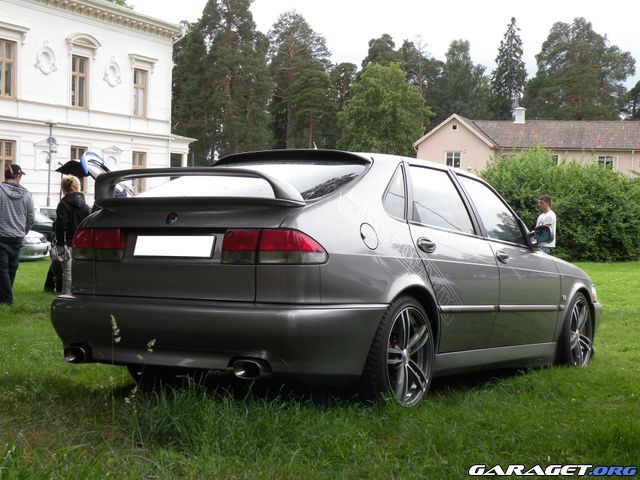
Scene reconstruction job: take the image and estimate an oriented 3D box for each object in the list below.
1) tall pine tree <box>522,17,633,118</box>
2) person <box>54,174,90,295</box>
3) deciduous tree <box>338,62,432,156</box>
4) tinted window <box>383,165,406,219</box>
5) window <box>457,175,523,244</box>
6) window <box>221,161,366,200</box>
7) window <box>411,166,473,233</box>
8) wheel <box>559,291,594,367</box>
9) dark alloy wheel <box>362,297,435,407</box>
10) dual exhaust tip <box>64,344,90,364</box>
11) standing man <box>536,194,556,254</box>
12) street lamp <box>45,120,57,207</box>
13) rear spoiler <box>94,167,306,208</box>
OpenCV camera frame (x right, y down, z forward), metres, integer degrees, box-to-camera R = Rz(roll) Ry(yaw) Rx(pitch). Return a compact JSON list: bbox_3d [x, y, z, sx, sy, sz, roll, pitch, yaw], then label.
[{"bbox_3d":[24.773,-10.741,100.043,10.800,21.500,10.500,1,0,0],"label":"tall pine tree"},{"bbox_3d":[-3.060,0.031,12.800,0.470,1.680,0.360,1,2,-20],"label":"person"},{"bbox_3d":[5.251,-7.573,85.028,7.700,14.000,7.700,1,0,0],"label":"deciduous tree"},{"bbox_3d":[0.379,-0.252,5.335,0.050,0.340,0.340,-27,-16,29],"label":"tinted window"},{"bbox_3d":[1.093,-0.180,6.518,0.060,0.410,0.700,-23,-15,31],"label":"window"},{"bbox_3d":[-0.390,-0.325,5.383,1.200,0.110,0.830,0,18,33],"label":"window"},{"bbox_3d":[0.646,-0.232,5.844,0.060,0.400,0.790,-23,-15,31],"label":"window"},{"bbox_3d":[1.803,0.682,7.485,0.225,0.640,0.640,0,-2,33],"label":"wheel"},{"bbox_3d":[0.395,0.599,5.442,0.220,0.620,0.620,0,-2,34],"label":"dark alloy wheel"},{"bbox_3d":[-1.220,0.586,5.301,0.125,0.088,0.110,0,-2,34],"label":"dual exhaust tip"},{"bbox_3d":[3.719,0.141,17.004,0.340,1.760,0.480,1,0,-22],"label":"standing man"},{"bbox_3d":[-9.151,-1.808,35.000,0.340,4.300,0.340,2,2,0],"label":"street lamp"},{"bbox_3d":[-0.645,-0.246,4.990,1.240,0.185,0.310,0,-2,33],"label":"rear spoiler"}]

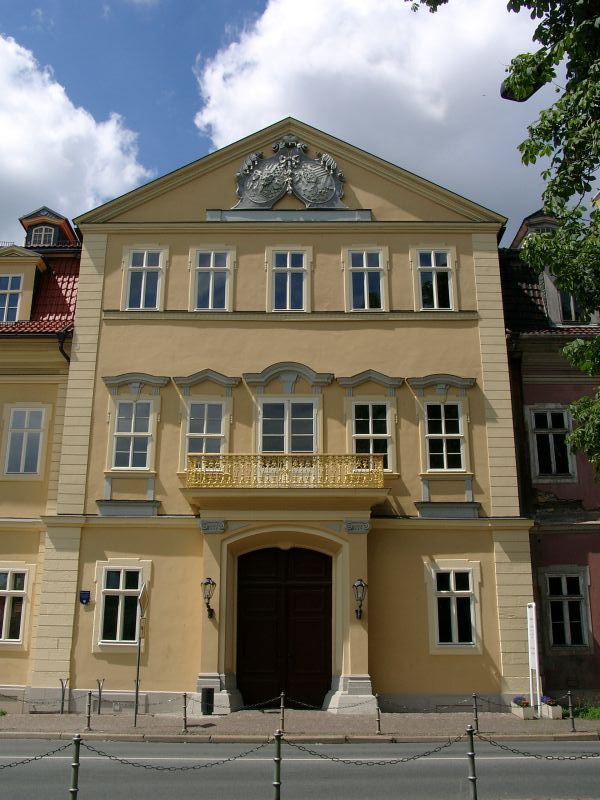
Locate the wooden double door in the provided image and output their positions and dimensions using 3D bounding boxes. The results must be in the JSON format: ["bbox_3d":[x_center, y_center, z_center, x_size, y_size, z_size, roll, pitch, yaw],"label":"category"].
[{"bbox_3d":[-0.428,6.455,22.503,2.707,4.450,0.150,0,-16,1],"label":"wooden double door"}]

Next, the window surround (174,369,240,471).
[{"bbox_3d":[-2.679,0.642,22.563,1.997,3.059,0.440,0,-17,1],"label":"window surround"}]

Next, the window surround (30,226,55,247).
[{"bbox_3d":[-9.634,-6.070,29.436,0.832,0.956,0.120,0,-16,1],"label":"window surround"}]

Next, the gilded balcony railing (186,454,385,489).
[{"bbox_3d":[-0.394,2.167,22.591,5.519,0.962,1.150,0,-16,1],"label":"gilded balcony railing"}]

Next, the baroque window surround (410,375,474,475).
[{"bbox_3d":[4.272,0.743,23.437,2.048,3.030,0.350,0,-16,1],"label":"baroque window surround"}]

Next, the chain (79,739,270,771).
[{"bbox_3d":[-1.298,3.753,8.299,2.015,0.293,0.050,2,-16,-6],"label":"chain"}]

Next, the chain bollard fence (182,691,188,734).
[{"bbox_3d":[-2.424,6.688,16.778,0.106,0.830,0.130,0,-17,1],"label":"chain bollard fence"}]

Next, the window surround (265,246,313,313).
[{"bbox_3d":[-0.332,-3.640,23.997,1.456,2.202,0.220,0,-17,1],"label":"window surround"}]

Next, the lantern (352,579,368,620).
[{"bbox_3d":[1.581,5.228,20.567,0.399,1.008,0.780,0,-17,1],"label":"lantern"}]

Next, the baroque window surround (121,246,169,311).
[{"bbox_3d":[-4.742,-3.672,24.048,1.418,2.174,0.220,0,-17,1],"label":"baroque window surround"}]

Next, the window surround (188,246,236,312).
[{"bbox_3d":[-2.672,-3.656,24.024,1.474,2.178,0.220,0,-17,1],"label":"window surround"}]

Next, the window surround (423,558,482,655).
[{"bbox_3d":[4.133,5.559,21.143,1.541,2.476,0.220,0,-17,1],"label":"window surround"}]

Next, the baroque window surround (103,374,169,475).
[{"bbox_3d":[-4.731,0.701,22.564,1.987,2.939,0.440,0,-17,1],"label":"baroque window surround"}]

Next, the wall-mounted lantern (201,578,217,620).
[{"bbox_3d":[-2.477,5.409,21.417,0.414,1.070,0.680,0,-16,1],"label":"wall-mounted lantern"}]

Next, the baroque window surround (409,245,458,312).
[{"bbox_3d":[4.241,-3.812,24.892,1.497,2.309,0.180,0,-16,1],"label":"baroque window surround"}]

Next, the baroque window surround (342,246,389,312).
[{"bbox_3d":[2.089,-3.804,24.922,1.501,2.284,0.180,0,-16,1],"label":"baroque window surround"}]

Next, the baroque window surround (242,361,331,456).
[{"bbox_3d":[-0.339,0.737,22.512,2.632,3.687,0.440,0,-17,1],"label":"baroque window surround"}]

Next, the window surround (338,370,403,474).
[{"bbox_3d":[2.030,0.662,22.513,1.932,3.066,0.440,0,-17,1],"label":"window surround"}]

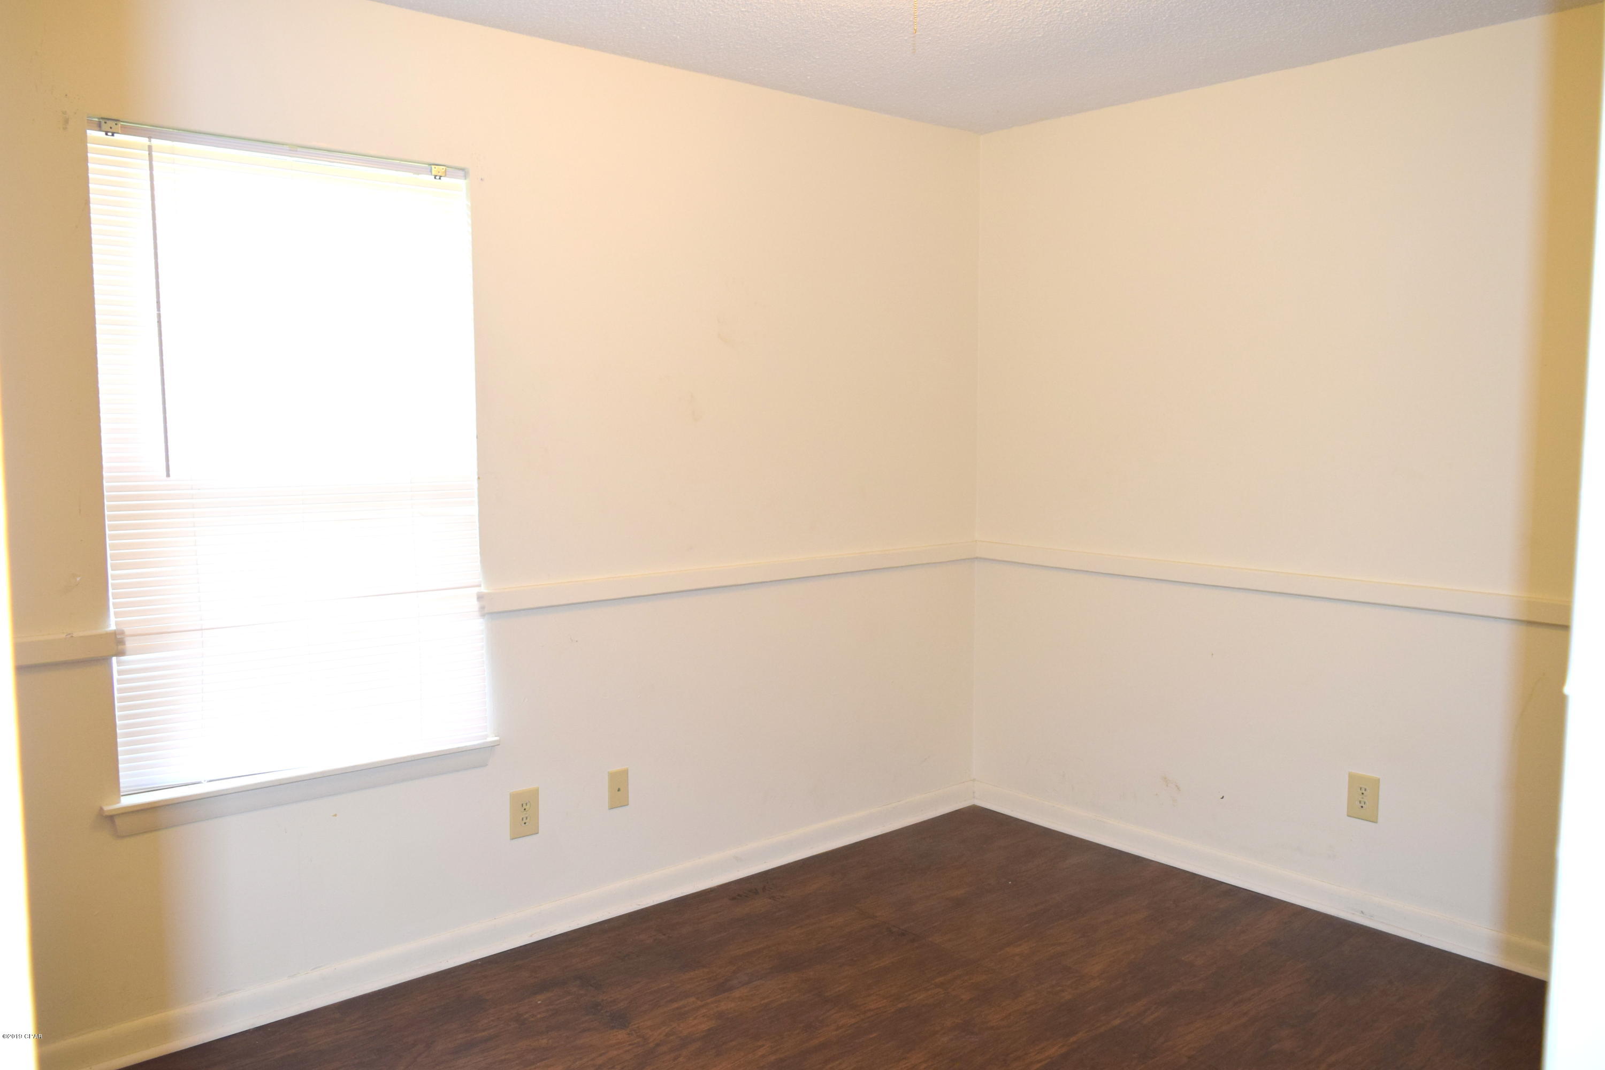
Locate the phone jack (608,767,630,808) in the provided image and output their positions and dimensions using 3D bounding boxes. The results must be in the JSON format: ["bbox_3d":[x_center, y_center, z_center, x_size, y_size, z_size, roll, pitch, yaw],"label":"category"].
[{"bbox_3d":[-0.538,0.741,3.516,0.070,0.114,0.008,-5,7,-40],"label":"phone jack"}]

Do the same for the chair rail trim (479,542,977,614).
[{"bbox_3d":[-0.099,0.118,3.810,1.960,0.060,0.022,-5,7,-40],"label":"chair rail trim"}]

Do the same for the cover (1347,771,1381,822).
[{"bbox_3d":[1.613,0.753,3.457,0.008,0.133,0.088,-5,8,-42],"label":"cover"}]

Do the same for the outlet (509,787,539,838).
[{"bbox_3d":[-0.768,0.768,3.325,0.088,0.133,0.008,-5,7,-40],"label":"outlet"}]

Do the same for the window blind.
[{"bbox_3d":[-1.196,-0.172,2.901,0.860,1.480,0.030,-5,7,-40],"label":"window blind"}]

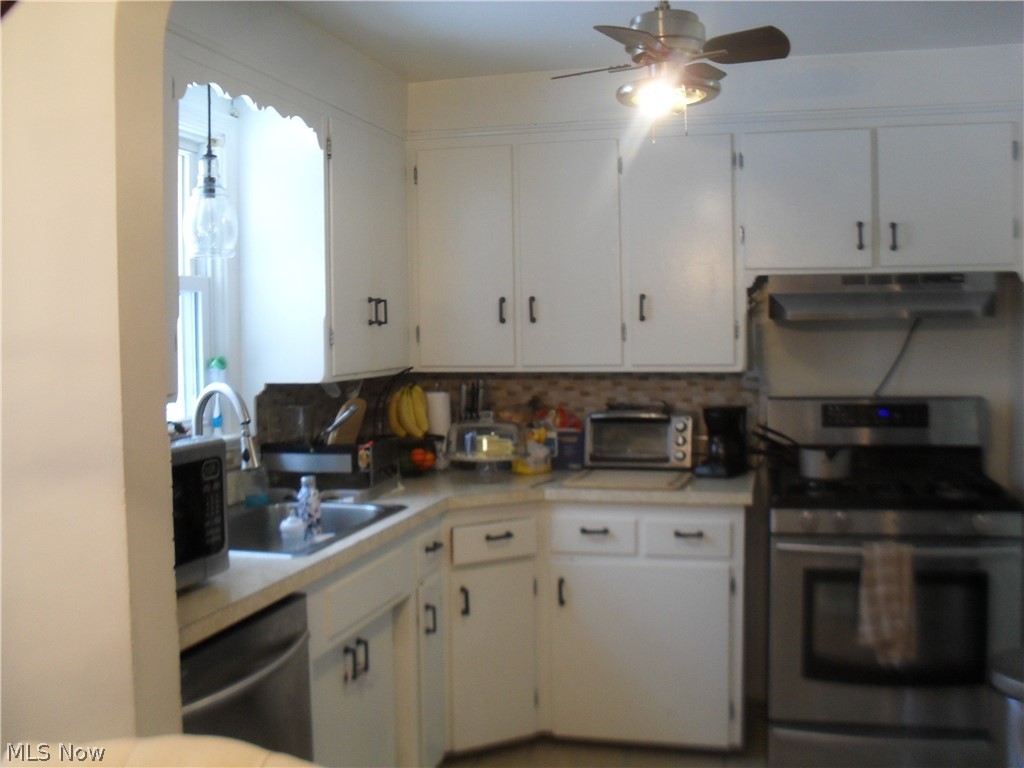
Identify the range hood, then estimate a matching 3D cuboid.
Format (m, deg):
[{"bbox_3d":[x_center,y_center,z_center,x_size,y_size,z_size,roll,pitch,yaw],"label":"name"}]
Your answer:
[{"bbox_3d":[1.271,-0.297,3.617,0.761,0.152,0.430,0,3,14],"label":"range hood"}]

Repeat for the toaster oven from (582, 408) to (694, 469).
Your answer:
[{"bbox_3d":[0.496,0.206,3.938,0.393,0.225,0.290,0,3,14],"label":"toaster oven"}]

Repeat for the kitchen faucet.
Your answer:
[{"bbox_3d":[-0.800,0.195,2.910,0.225,0.397,0.075,0,3,14],"label":"kitchen faucet"}]

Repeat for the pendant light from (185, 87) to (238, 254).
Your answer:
[{"bbox_3d":[-0.824,-0.589,2.823,0.150,0.510,0.150,0,3,14],"label":"pendant light"}]

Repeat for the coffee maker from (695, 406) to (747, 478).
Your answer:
[{"bbox_3d":[0.762,0.199,3.792,0.180,0.270,0.150,-2,3,-26],"label":"coffee maker"}]

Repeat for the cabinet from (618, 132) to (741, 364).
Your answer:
[{"bbox_3d":[0.625,-0.475,3.804,0.422,0.840,0.340,0,3,14],"label":"cabinet"}]

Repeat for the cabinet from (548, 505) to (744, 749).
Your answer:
[{"bbox_3d":[0.517,0.795,3.755,0.668,0.824,0.650,0,3,14],"label":"cabinet"}]

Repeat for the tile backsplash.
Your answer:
[{"bbox_3d":[0.040,0.125,3.700,1.607,0.330,0.930,0,3,14],"label":"tile backsplash"}]

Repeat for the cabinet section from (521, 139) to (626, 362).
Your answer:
[{"bbox_3d":[0.249,-0.477,3.904,0.390,0.808,0.320,0,4,14],"label":"cabinet section"}]

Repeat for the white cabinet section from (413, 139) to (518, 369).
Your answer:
[{"bbox_3d":[-0.129,-0.477,3.999,0.372,0.812,0.320,0,4,14],"label":"white cabinet section"}]

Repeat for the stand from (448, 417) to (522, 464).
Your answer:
[{"bbox_3d":[-0.104,0.226,3.902,0.280,0.230,0.280,0,3,14],"label":"stand"}]

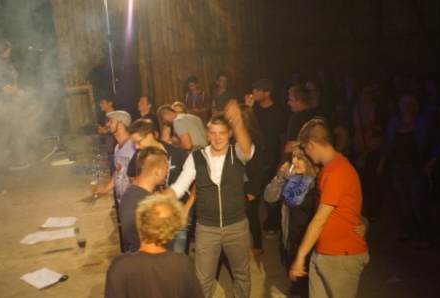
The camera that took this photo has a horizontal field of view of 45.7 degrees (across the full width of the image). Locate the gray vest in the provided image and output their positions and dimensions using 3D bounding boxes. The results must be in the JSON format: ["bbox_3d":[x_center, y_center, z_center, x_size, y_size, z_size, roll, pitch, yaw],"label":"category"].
[{"bbox_3d":[-0.004,0.260,3.720,0.390,0.580,0.260,-2,16,2],"label":"gray vest"}]

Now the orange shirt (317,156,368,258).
[{"bbox_3d":[0.780,0.338,3.300,0.290,0.630,0.440,3,17,22],"label":"orange shirt"}]

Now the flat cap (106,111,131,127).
[{"bbox_3d":[-0.933,-0.280,4.800,0.250,0.130,0.190,8,14,-11],"label":"flat cap"}]

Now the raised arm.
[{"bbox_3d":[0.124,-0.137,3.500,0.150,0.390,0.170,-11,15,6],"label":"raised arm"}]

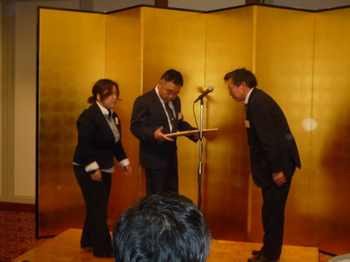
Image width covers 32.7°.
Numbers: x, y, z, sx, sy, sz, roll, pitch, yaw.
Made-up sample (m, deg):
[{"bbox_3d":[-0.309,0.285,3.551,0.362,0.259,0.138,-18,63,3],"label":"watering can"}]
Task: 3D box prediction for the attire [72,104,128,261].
[{"bbox_3d":[-0.654,0.396,5.200,0.430,1.310,0.460,3,4,35],"label":"attire"}]

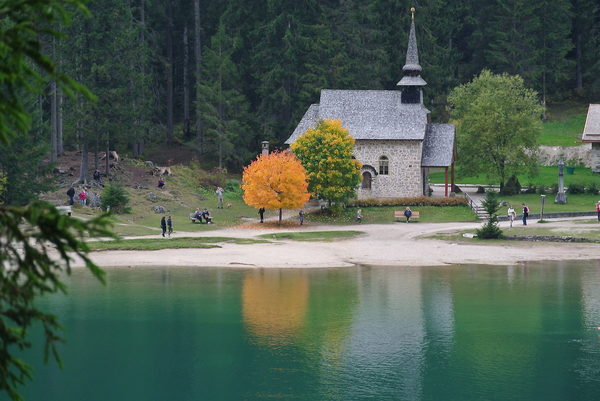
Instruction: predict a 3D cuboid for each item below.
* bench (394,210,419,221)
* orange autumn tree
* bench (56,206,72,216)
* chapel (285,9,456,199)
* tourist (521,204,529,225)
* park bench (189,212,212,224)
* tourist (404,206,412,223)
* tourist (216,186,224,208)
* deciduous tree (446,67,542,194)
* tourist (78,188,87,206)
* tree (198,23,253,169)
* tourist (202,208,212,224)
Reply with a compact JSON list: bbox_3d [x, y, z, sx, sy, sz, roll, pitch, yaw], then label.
[{"bbox_3d":[8.376,1.252,282.000,1.880,0.820,0.620,0,4,0],"label":"bench"},{"bbox_3d":[-1.833,-1.014,281.000,5.200,5.570,5.200,0,4,0],"label":"orange autumn tree"},{"bbox_3d":[-19.861,0.919,301.000,1.750,0.830,0.650,0,1,-5],"label":"bench"},{"bbox_3d":[5.857,-8.065,298.000,13.700,15.200,7.000,1,4,7],"label":"chapel"},{"bbox_3d":[17.909,1.139,287.000,0.500,1.720,0.520,0,1,-6],"label":"tourist"},{"bbox_3d":[-7.982,1.412,289.000,1.850,0.850,0.650,-1,2,-25],"label":"park bench"},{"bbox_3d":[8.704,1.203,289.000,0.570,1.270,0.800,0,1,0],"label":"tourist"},{"bbox_3d":[-6.378,-0.209,289.000,0.620,1.730,0.480,0,4,-2],"label":"tourist"},{"bbox_3d":[16.443,-5.846,303.000,7.700,9.880,7.700,0,4,0],"label":"deciduous tree"},{"bbox_3d":[-18.854,-0.278,313.000,0.420,1.600,0.520,-1,2,-45],"label":"tourist"},{"bbox_3d":[-6.518,-9.065,311.000,4.500,12.400,4.500,0,4,0],"label":"tree"},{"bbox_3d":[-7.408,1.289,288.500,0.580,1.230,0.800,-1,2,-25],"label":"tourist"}]

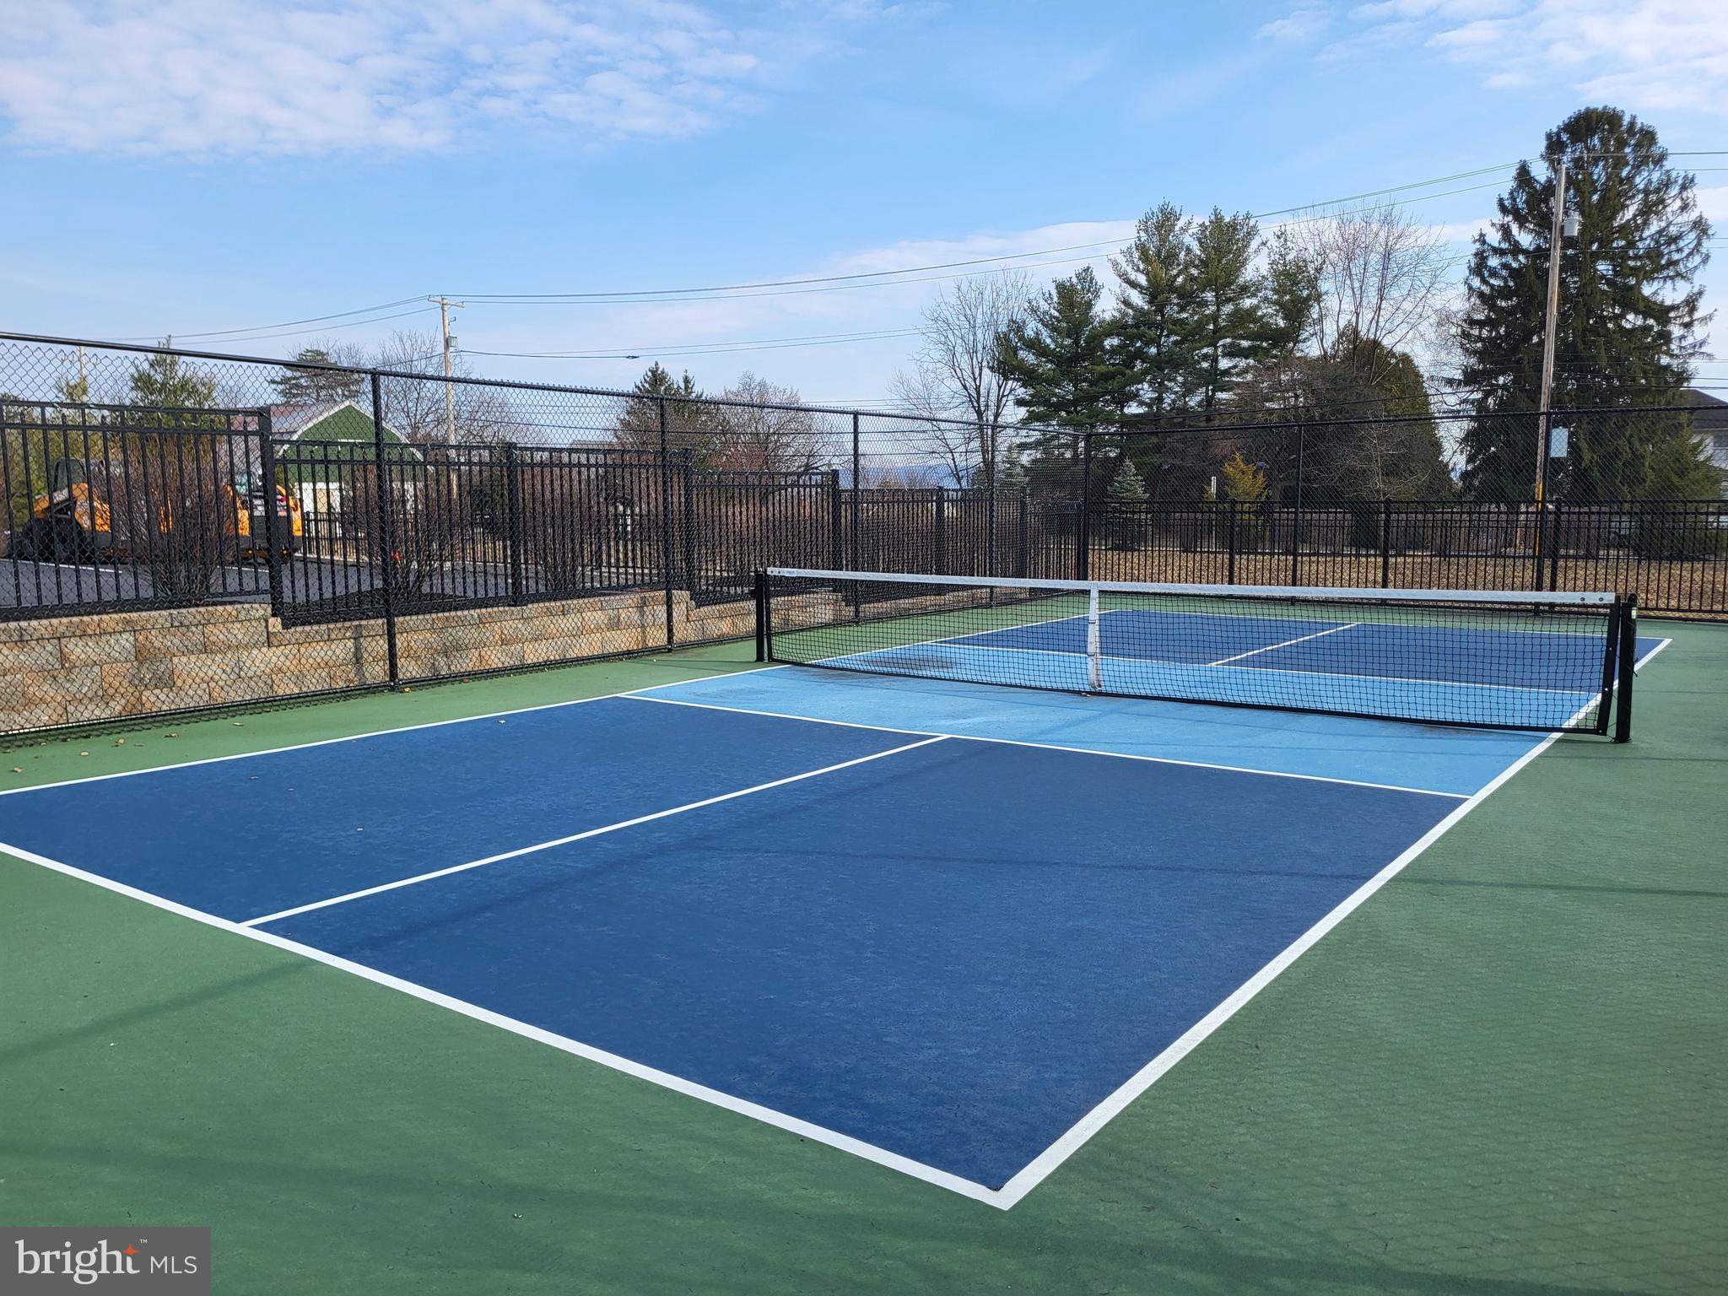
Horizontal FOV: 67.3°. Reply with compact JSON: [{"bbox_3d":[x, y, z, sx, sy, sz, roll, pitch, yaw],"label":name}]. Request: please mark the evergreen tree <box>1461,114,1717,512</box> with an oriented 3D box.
[{"bbox_3d":[26.622,-11.788,48.002,8.330,15.870,8.330,3,7,28],"label":"evergreen tree"}]

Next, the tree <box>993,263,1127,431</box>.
[{"bbox_3d":[8.398,-10.274,55.001,5.830,11.470,5.830,1,7,9],"label":"tree"}]

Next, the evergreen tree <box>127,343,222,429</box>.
[{"bbox_3d":[-24.374,-7.167,46.001,3.210,7.380,3.210,-4,7,-27],"label":"evergreen tree"}]

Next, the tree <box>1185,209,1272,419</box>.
[{"bbox_3d":[15.096,-11.267,54.001,4.090,13.600,4.090,1,7,15],"label":"tree"}]

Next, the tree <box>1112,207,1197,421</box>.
[{"bbox_3d":[12.076,-11.369,54.001,4.080,13.830,4.080,1,7,12],"label":"tree"}]

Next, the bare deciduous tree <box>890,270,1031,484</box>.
[{"bbox_3d":[4.369,-10.985,59.001,6.370,12.020,6.370,0,7,4],"label":"bare deciduous tree"}]

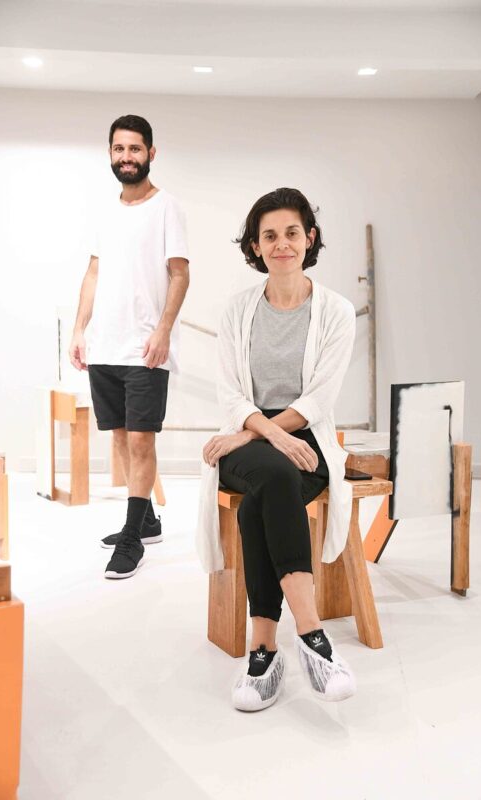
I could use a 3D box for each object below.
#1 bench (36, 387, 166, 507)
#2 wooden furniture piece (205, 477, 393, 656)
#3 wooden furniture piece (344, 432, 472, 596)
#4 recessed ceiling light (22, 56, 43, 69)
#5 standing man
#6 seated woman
[{"bbox_3d":[-0.730,0.238,5.408,0.534,0.574,0.625,-2,5,-32],"label":"bench"},{"bbox_3d":[0.174,0.486,3.092,0.594,0.468,0.383,-1,5,-28],"label":"wooden furniture piece"},{"bbox_3d":[0.508,0.398,3.734,0.402,0.529,0.676,-2,5,-29],"label":"wooden furniture piece"},{"bbox_3d":[-1.144,-1.857,5.621,0.111,0.030,0.111,1,4,0],"label":"recessed ceiling light"},{"bbox_3d":[-0.417,-0.236,4.028,0.504,1.743,0.504,3,5,23],"label":"standing man"},{"bbox_3d":[0.108,0.055,2.900,0.494,1.355,0.846,1,4,0],"label":"seated woman"}]

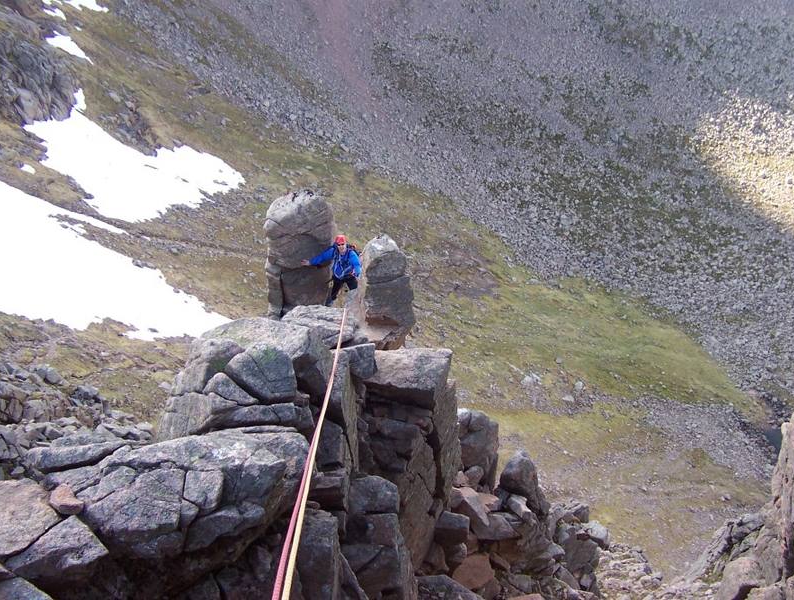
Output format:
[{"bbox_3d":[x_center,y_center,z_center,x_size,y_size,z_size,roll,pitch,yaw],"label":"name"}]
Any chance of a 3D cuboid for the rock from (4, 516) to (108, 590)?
[{"bbox_3d":[-2.678,1.994,6.400,0.720,0.330,0.450,-6,26,-14],"label":"rock"}]

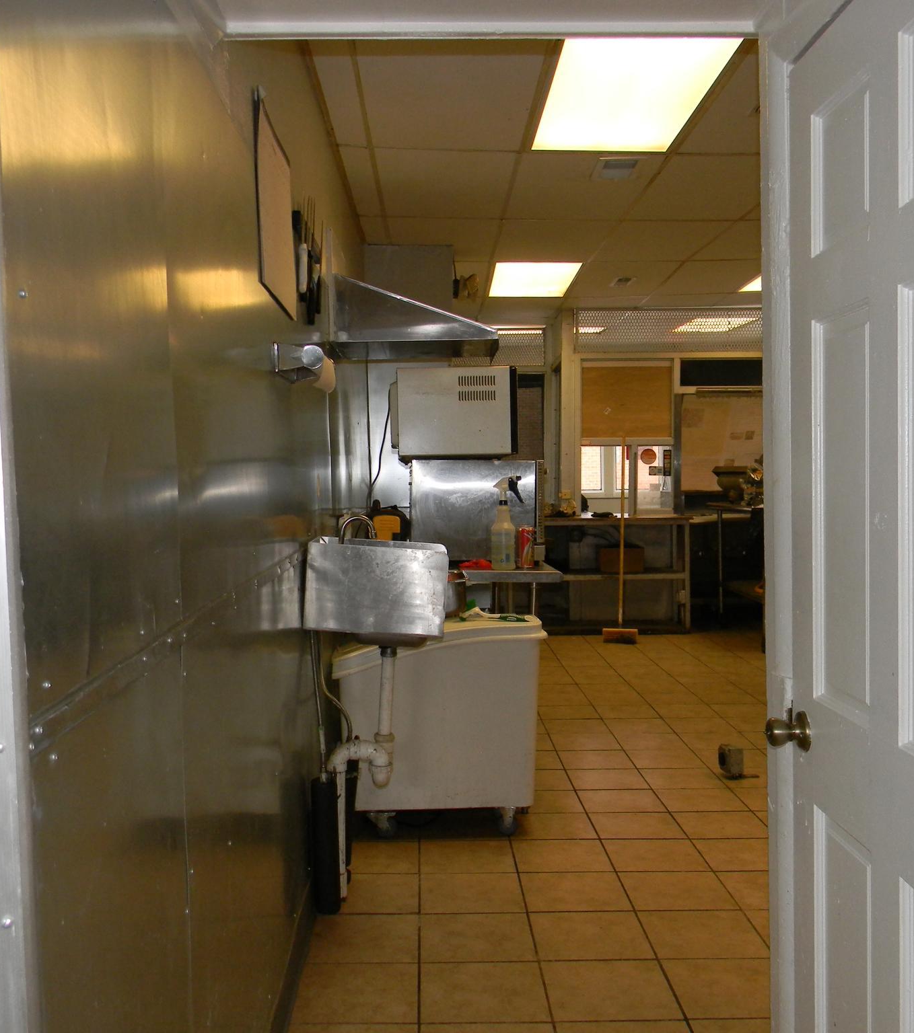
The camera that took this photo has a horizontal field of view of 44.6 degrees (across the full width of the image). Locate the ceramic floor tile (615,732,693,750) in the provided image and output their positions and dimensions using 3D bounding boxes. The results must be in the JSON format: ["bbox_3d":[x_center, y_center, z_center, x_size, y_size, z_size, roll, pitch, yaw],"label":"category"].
[{"bbox_3d":[0.904,1.051,5.186,0.302,0.010,0.302,0,2,-2],"label":"ceramic floor tile"}]

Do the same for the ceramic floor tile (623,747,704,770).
[{"bbox_3d":[0.930,1.081,4.959,0.305,0.010,0.305,0,2,-2],"label":"ceramic floor tile"}]

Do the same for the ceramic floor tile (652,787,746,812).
[{"bbox_3d":[0.939,1.100,4.299,0.304,0.010,0.304,0,2,-2],"label":"ceramic floor tile"}]

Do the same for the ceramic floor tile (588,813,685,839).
[{"bbox_3d":[0.631,1.092,3.914,0.302,0.010,0.302,0,2,-2],"label":"ceramic floor tile"}]

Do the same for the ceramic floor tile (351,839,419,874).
[{"bbox_3d":[-0.278,1.133,3.672,0.305,0.010,0.305,0,2,-2],"label":"ceramic floor tile"}]

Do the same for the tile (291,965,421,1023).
[{"bbox_3d":[-0.240,1.163,2.711,0.292,0.010,0.304,0,2,-2],"label":"tile"}]

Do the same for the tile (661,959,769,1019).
[{"bbox_3d":[0.676,1.153,2.724,0.302,0.010,0.302,0,2,-2],"label":"tile"}]

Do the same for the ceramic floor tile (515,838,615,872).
[{"bbox_3d":[0.346,1.133,3.692,0.305,0.010,0.305,0,2,-2],"label":"ceramic floor tile"}]

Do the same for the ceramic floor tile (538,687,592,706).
[{"bbox_3d":[0.564,1.007,6.085,0.302,0.010,0.302,0,2,-2],"label":"ceramic floor tile"}]

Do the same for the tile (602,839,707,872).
[{"bbox_3d":[0.658,1.133,3.703,0.305,0.010,0.305,0,2,-2],"label":"tile"}]

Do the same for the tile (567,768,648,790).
[{"bbox_3d":[0.618,1.087,4.580,0.304,0.010,0.304,0,2,-2],"label":"tile"}]

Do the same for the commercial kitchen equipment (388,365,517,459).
[{"bbox_3d":[-0.023,-0.438,4.846,0.530,0.380,0.560,0,2,-1],"label":"commercial kitchen equipment"}]

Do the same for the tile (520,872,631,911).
[{"bbox_3d":[0.347,1.116,3.291,0.302,0.010,0.302,0,2,-2],"label":"tile"}]

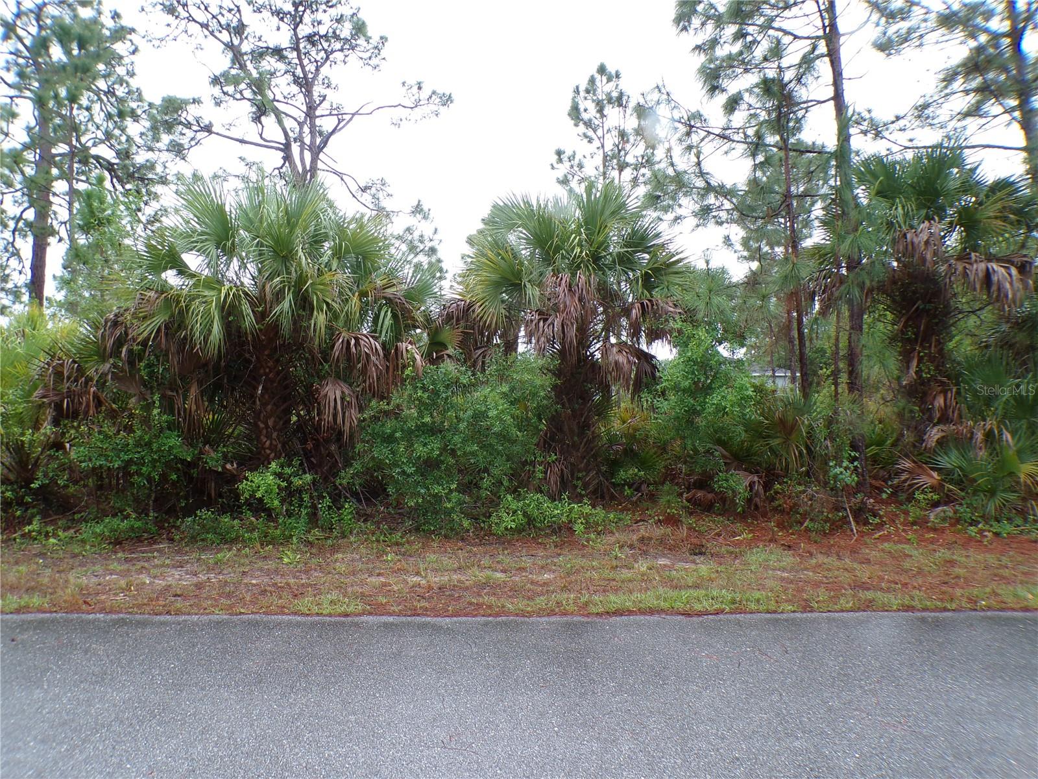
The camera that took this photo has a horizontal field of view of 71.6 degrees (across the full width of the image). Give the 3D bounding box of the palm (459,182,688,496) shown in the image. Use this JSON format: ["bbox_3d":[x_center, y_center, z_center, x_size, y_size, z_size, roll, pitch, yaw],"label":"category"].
[{"bbox_3d":[0.787,-0.728,10.500,3.300,4.500,3.100,0,0,0],"label":"palm"}]

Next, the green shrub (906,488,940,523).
[{"bbox_3d":[5.111,1.461,9.100,0.440,0.460,0.400,0,0,0],"label":"green shrub"}]

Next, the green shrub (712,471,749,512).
[{"bbox_3d":[2.847,1.372,9.700,0.510,0.550,0.450,0,0,0],"label":"green shrub"}]

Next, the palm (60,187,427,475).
[{"bbox_3d":[-3.967,-0.861,10.400,5.300,4.350,4.000,0,0,0],"label":"palm"}]

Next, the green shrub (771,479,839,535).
[{"bbox_3d":[3.535,1.429,8.900,0.860,0.660,0.700,0,0,0],"label":"green shrub"}]

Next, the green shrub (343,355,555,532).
[{"bbox_3d":[-0.887,0.672,9.100,2.600,2.200,1.800,0,0,0],"label":"green shrub"}]

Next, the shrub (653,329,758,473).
[{"bbox_3d":[2.755,0.163,10.700,1.520,2.250,1.400,0,0,0],"label":"shrub"}]

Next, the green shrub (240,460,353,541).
[{"bbox_3d":[-2.619,1.298,8.500,1.370,0.950,0.950,0,0,0],"label":"green shrub"}]

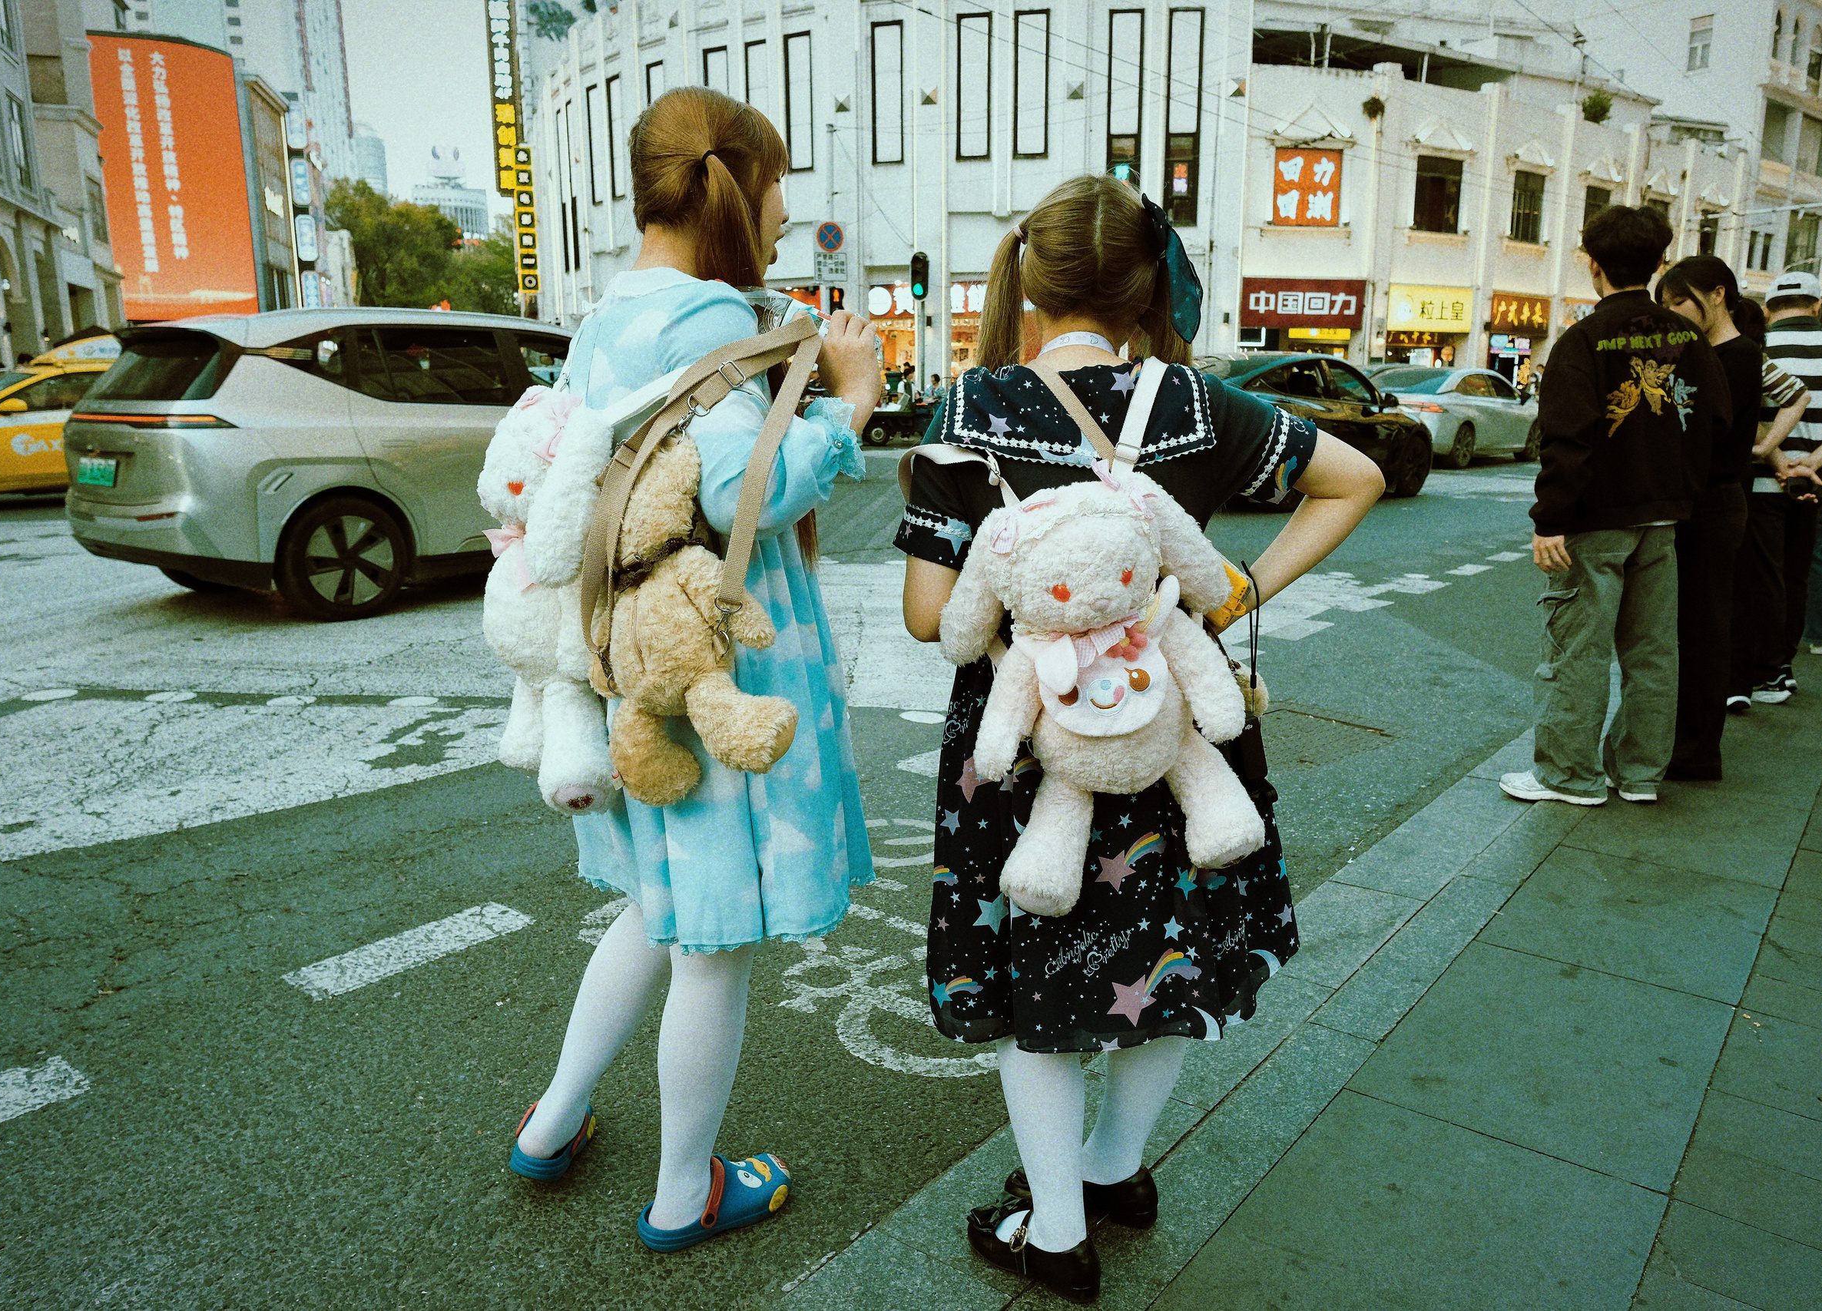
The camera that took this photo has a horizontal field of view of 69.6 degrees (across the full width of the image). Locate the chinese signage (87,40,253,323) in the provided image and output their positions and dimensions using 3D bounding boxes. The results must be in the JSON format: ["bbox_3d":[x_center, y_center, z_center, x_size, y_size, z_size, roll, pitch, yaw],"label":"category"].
[{"bbox_3d":[-32.407,-20.440,56.990,7.000,12.000,0.800,-9,15,-36],"label":"chinese signage"}]

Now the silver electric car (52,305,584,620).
[{"bbox_3d":[-2.906,-1.370,8.806,1.880,1.670,4.550,11,16,43],"label":"silver electric car"}]

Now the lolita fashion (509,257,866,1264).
[{"bbox_3d":[-0.344,0.152,2.044,0.500,1.430,0.460,-11,16,-41],"label":"lolita fashion"}]

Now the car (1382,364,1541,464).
[{"bbox_3d":[8.364,-3.794,20.639,1.840,1.460,4.750,11,16,43],"label":"car"}]

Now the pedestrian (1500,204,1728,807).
[{"bbox_3d":[2.098,-0.435,3.987,0.580,1.760,0.400,2,12,12],"label":"pedestrian"}]

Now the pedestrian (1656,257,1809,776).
[{"bbox_3d":[2.598,-0.421,4.226,0.400,1.630,0.460,6,14,29],"label":"pedestrian"}]

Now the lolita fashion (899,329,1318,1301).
[{"bbox_3d":[0.241,0.232,1.939,0.520,1.310,0.420,-2,12,-10],"label":"lolita fashion"}]

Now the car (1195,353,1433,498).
[{"bbox_3d":[4.168,-2.620,14.855,4.720,1.570,1.900,-11,16,-43],"label":"car"}]

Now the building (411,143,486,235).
[{"bbox_3d":[-94.415,-79.005,269.437,15.000,48.000,14.000,-5,13,-20],"label":"building"}]

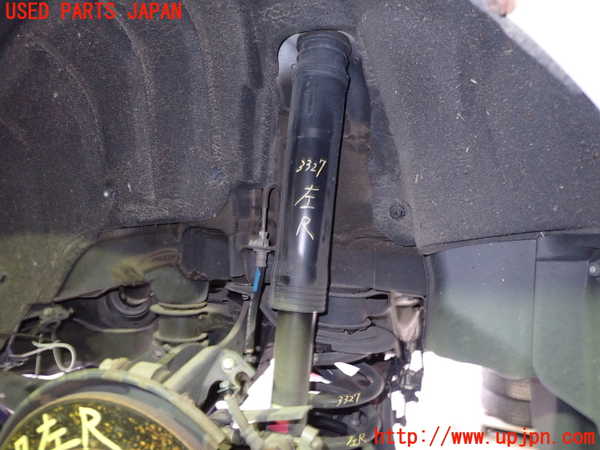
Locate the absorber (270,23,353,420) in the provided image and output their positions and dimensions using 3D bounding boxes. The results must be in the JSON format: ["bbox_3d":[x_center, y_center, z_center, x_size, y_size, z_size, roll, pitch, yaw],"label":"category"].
[{"bbox_3d":[0.010,0.002,0.600,0.080,0.550,0.080,5,0,0],"label":"absorber"}]

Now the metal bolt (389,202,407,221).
[{"bbox_3d":[0.151,-0.021,0.670,0.026,0.026,0.014,0,-2,11],"label":"metal bolt"}]

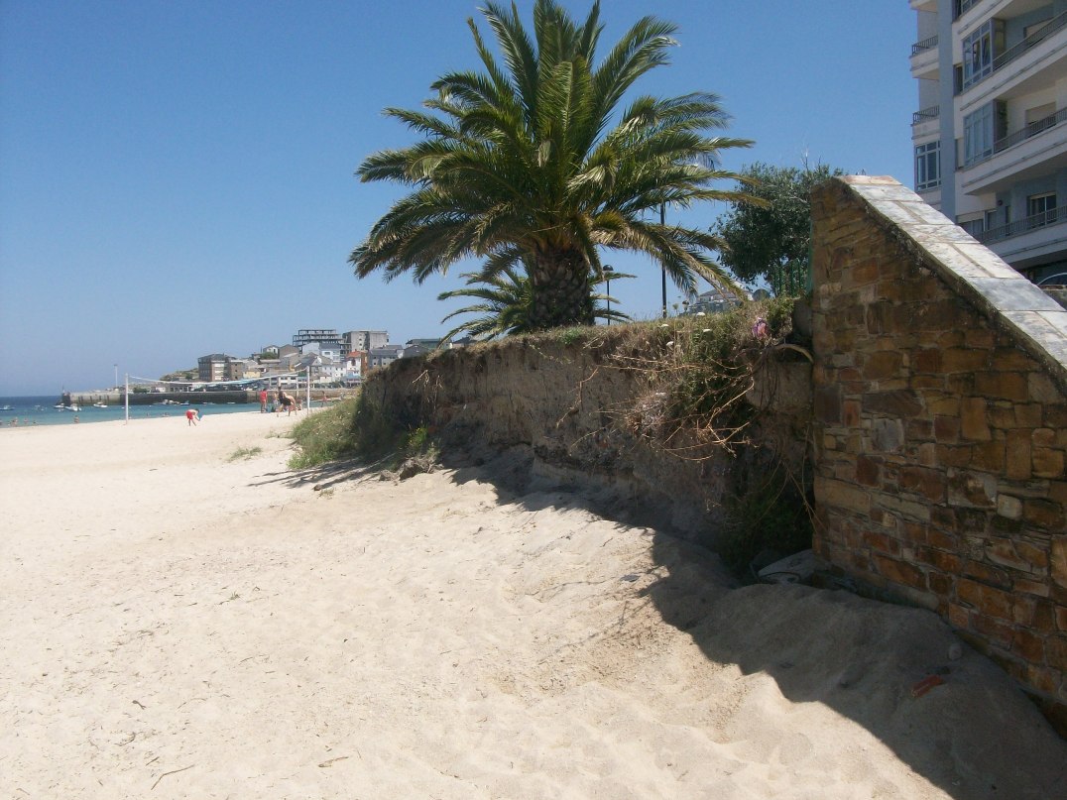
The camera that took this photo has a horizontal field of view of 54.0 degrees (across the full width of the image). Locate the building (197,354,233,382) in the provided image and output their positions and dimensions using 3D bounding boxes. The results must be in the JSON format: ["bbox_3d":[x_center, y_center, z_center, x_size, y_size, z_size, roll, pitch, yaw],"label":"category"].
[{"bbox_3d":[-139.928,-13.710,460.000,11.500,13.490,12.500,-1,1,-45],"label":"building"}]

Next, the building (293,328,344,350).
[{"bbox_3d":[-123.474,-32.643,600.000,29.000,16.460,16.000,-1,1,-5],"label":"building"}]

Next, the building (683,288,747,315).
[{"bbox_3d":[47.133,-24.525,270.000,16.500,8.690,12.000,0,1,21],"label":"building"}]

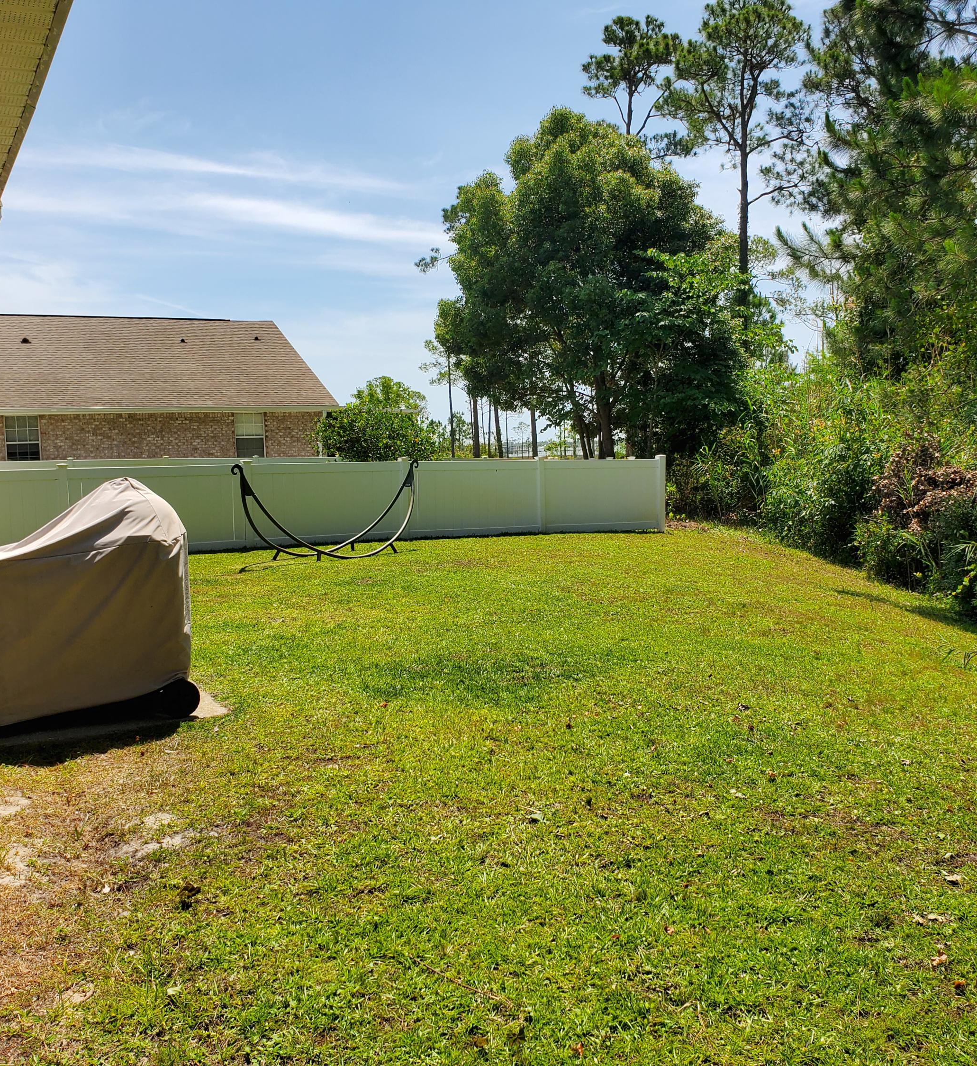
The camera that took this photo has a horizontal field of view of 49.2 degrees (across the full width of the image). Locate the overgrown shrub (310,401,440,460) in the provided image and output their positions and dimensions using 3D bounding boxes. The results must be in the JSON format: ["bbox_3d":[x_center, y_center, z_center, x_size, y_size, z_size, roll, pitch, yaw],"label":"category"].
[{"bbox_3d":[-2.346,-1.519,22.600,2.638,2.376,2.500,-1,5,0],"label":"overgrown shrub"}]

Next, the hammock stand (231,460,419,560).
[{"bbox_3d":[-1.997,-0.299,13.986,0.880,1.210,3.600,3,6,35],"label":"hammock stand"}]

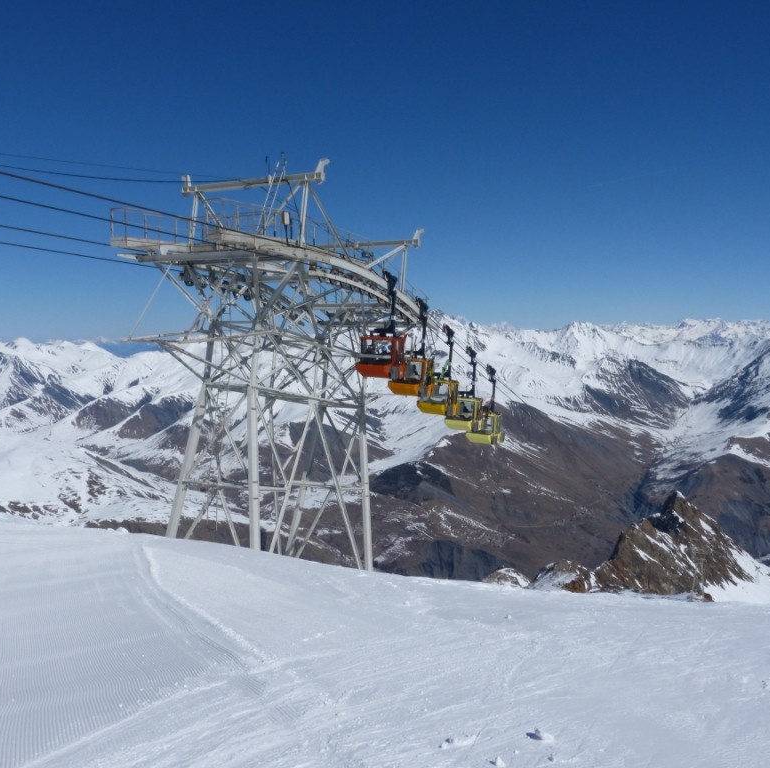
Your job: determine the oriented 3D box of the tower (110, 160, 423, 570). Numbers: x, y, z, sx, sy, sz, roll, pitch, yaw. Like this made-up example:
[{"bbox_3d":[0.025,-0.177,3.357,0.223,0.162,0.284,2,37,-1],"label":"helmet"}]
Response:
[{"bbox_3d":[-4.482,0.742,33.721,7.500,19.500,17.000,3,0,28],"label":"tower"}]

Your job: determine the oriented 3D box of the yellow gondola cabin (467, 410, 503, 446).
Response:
[{"bbox_3d":[6.393,2.769,47.463,1.940,1.950,1.550,3,-1,28],"label":"yellow gondola cabin"}]

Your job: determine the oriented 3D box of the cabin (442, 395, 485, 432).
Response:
[{"bbox_3d":[4.717,1.760,44.370,1.940,1.950,1.550,3,-1,28],"label":"cabin"}]

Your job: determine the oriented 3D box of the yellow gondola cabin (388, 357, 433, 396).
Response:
[{"bbox_3d":[1.329,-0.381,38.280,1.940,1.950,1.550,3,-1,28],"label":"yellow gondola cabin"}]

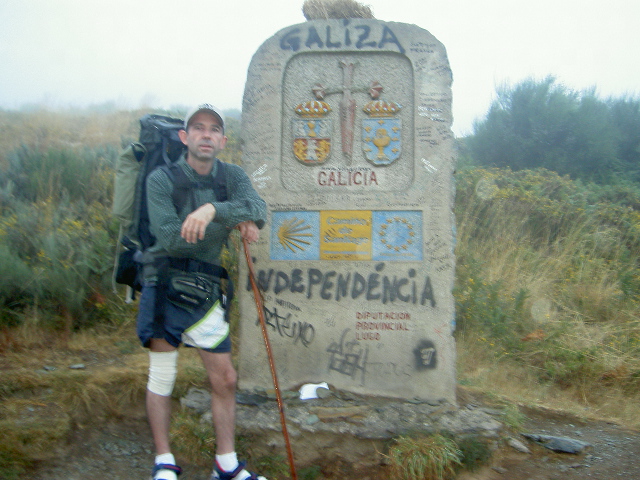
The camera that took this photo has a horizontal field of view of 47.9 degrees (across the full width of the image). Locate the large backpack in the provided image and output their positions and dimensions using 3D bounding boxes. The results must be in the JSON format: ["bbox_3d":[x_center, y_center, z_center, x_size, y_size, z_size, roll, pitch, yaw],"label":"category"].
[{"bbox_3d":[-0.725,-0.165,3.480,0.390,0.830,0.390,1,3,-32],"label":"large backpack"}]

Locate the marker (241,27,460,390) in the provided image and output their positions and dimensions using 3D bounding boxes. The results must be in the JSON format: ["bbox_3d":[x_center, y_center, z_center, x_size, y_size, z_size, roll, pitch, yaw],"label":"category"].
[{"bbox_3d":[0.155,-0.155,3.870,1.120,1.990,0.270,0,-2,4],"label":"marker"}]

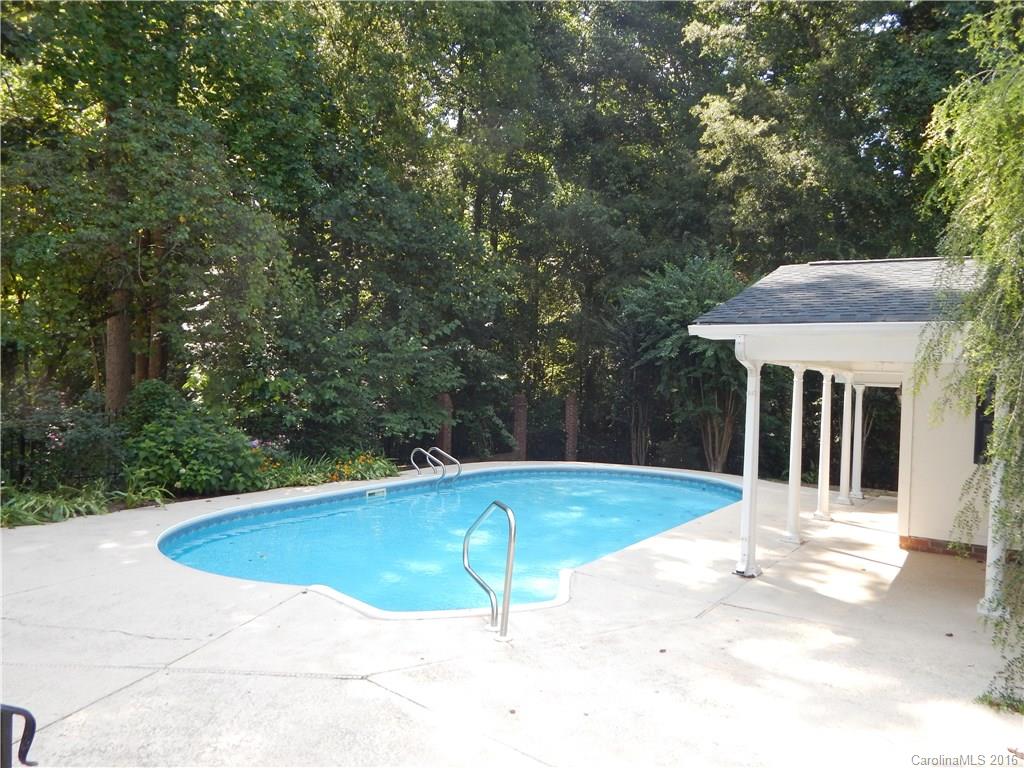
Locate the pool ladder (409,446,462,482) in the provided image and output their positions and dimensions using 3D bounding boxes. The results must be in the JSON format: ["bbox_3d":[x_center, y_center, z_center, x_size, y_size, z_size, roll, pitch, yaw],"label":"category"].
[{"bbox_3d":[-1.393,1.521,13.518,0.870,0.700,0.490,2,0,38],"label":"pool ladder"}]

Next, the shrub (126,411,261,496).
[{"bbox_3d":[-4.835,0.994,11.149,1.650,1.160,1.900,2,0,33],"label":"shrub"}]

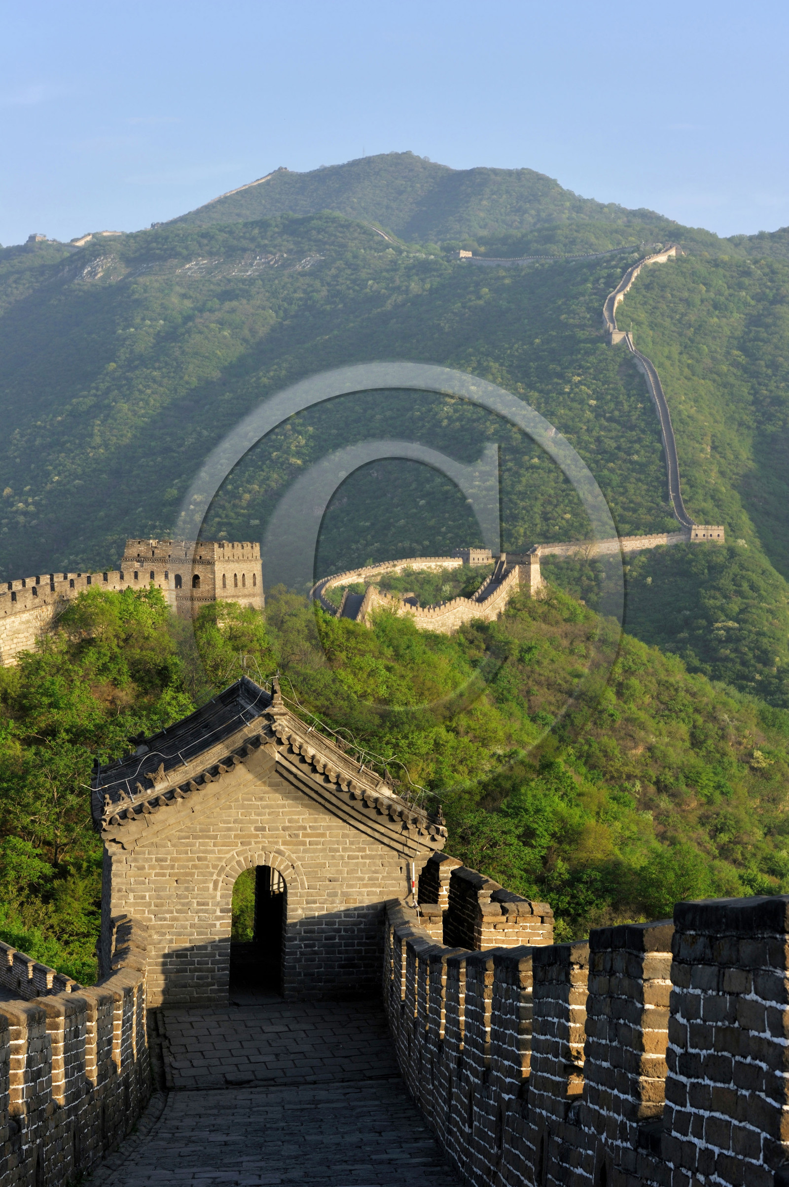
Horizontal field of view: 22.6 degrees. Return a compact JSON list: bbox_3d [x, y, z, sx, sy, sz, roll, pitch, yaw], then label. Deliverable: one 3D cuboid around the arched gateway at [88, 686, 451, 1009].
[{"bbox_3d":[-2.081,3.535,30.393,5.060,4.770,3.800,1,4,-11],"label":"arched gateway"}]

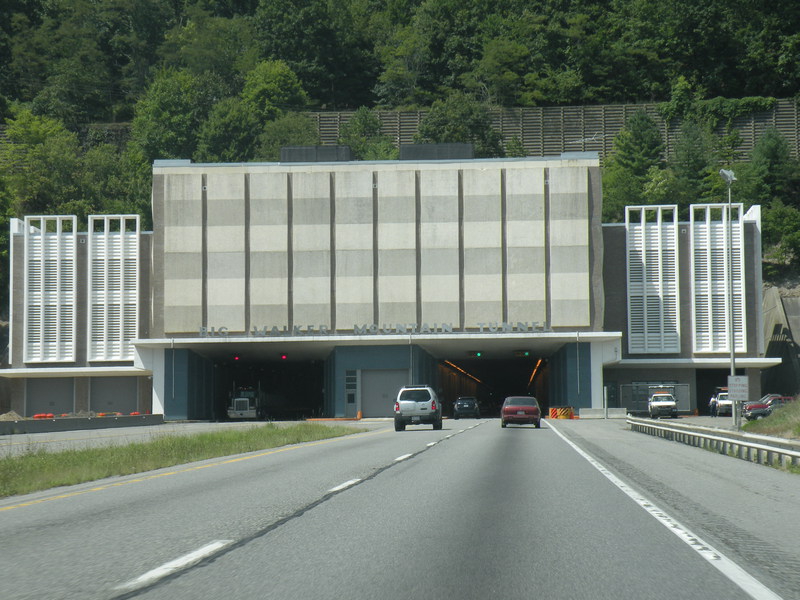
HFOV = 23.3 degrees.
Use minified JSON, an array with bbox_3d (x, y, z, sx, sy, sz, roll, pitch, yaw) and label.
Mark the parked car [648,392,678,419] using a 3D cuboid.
[{"bbox_3d":[19.987,8.018,147.688,1.970,1.950,5.300,-1,-3,5],"label":"parked car"}]

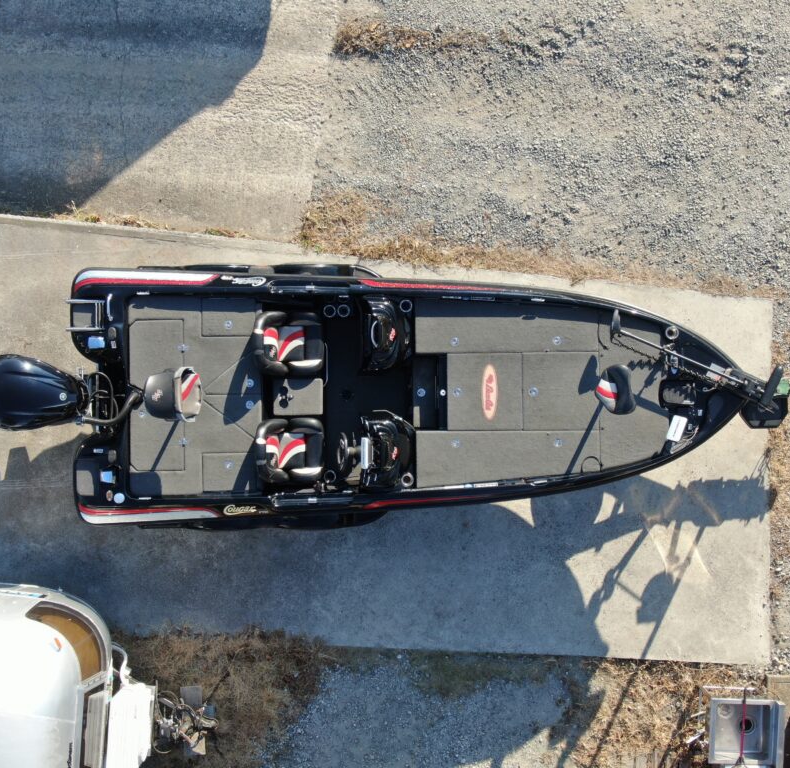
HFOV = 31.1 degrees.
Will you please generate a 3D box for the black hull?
[{"bbox_3d":[0.125,0.110,13.300,6.250,1.050,2.380,0,89,0],"label":"black hull"}]

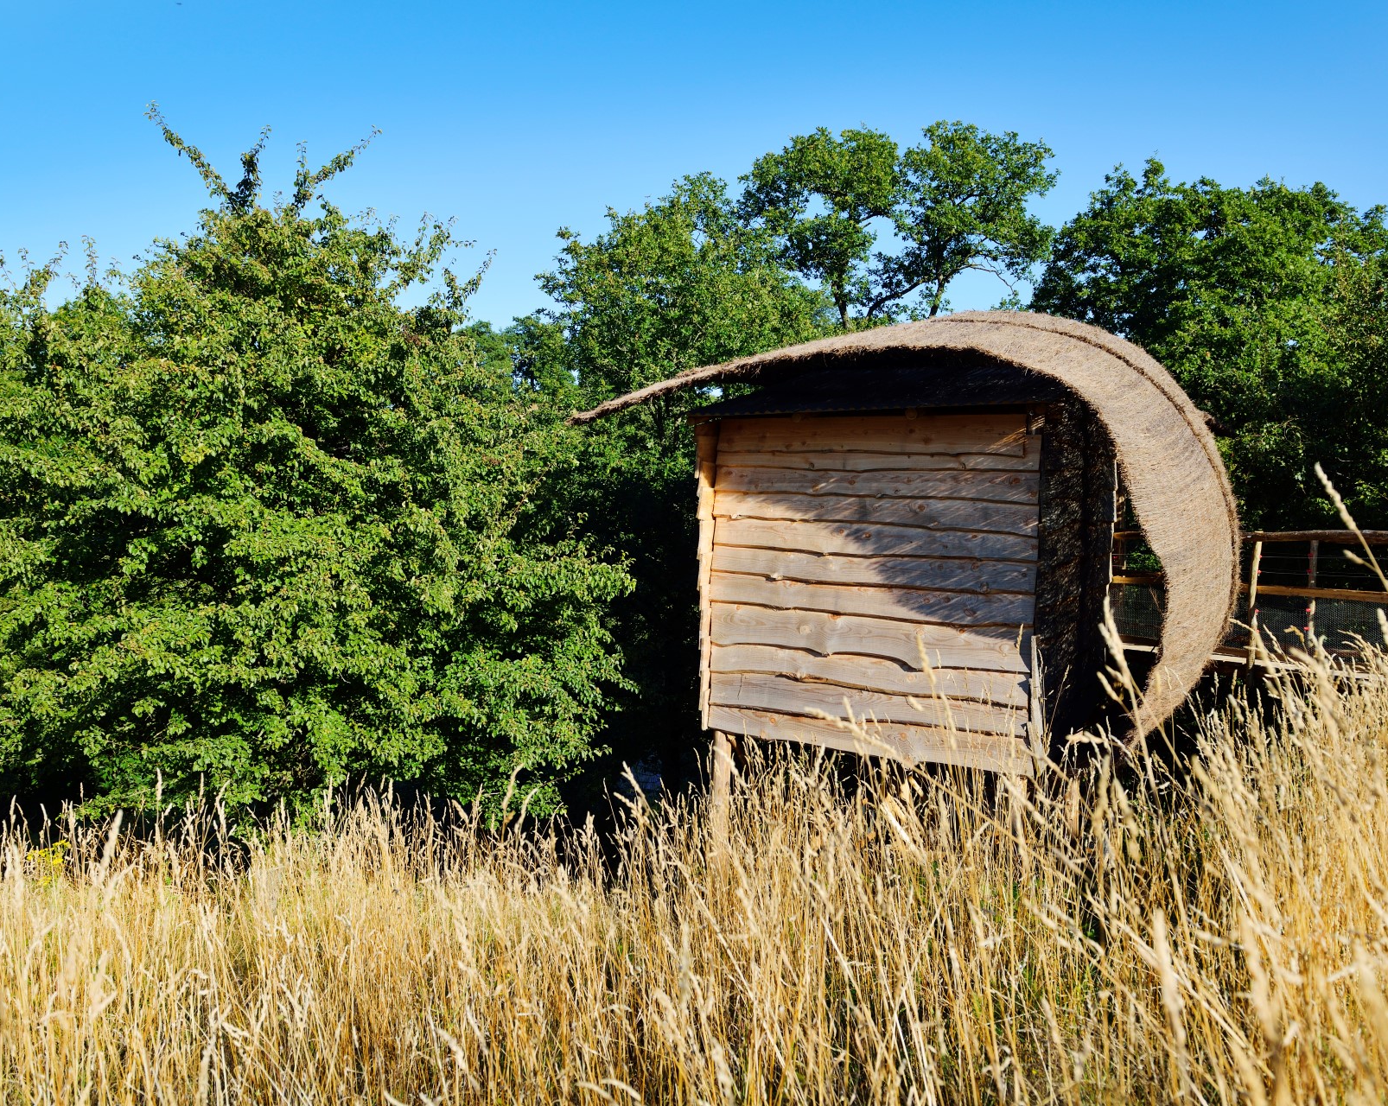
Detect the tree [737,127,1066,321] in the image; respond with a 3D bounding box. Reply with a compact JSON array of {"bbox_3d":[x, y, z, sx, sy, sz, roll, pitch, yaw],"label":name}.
[{"bbox_3d":[3.430,-2.343,19.202,5.400,9.640,5.000,1,2,0],"label":"tree"}]

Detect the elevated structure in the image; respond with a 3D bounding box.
[{"bbox_3d":[1.353,-0.290,9.629,5.800,3.450,3.200,3,3,29],"label":"elevated structure"}]

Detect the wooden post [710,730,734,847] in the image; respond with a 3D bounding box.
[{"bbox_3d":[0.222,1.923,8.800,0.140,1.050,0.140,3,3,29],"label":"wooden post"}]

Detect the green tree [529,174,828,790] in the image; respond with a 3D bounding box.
[{"bbox_3d":[-0.329,-1.137,15.671,4.600,8.140,4.400,1,2,0],"label":"green tree"}]

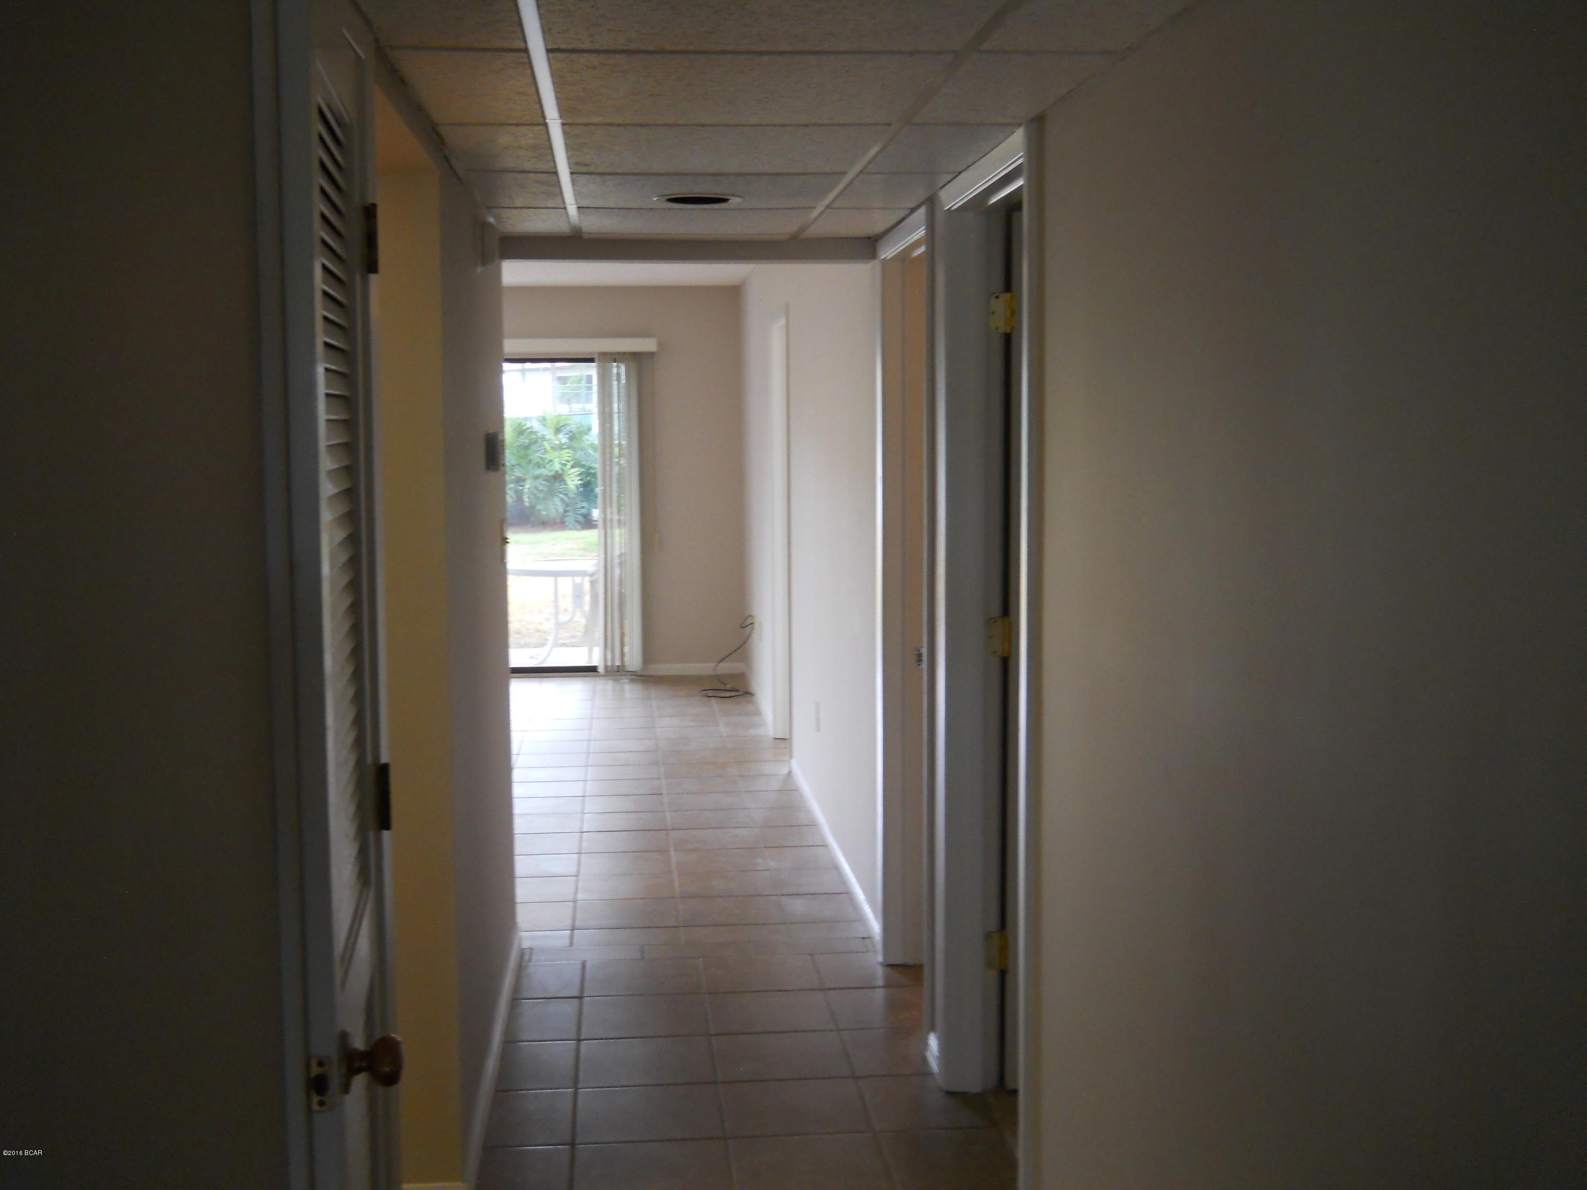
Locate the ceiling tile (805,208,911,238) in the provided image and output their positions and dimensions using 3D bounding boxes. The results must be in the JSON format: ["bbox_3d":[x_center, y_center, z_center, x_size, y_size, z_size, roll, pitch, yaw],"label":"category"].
[{"bbox_3d":[0.153,-1.019,4.633,0.224,0.018,0.610,-1,6,-6],"label":"ceiling tile"}]

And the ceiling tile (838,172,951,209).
[{"bbox_3d":[0.224,-0.960,4.000,0.217,0.020,0.584,-1,6,-6],"label":"ceiling tile"}]

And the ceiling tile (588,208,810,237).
[{"bbox_3d":[-0.271,-1.013,4.577,0.604,0.020,0.617,-1,6,-6],"label":"ceiling tile"}]

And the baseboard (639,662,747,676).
[{"bbox_3d":[-0.633,0.468,10.647,0.667,0.074,0.013,-1,6,-6],"label":"baseboard"}]

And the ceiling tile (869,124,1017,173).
[{"bbox_3d":[0.279,-0.900,3.418,0.224,0.018,0.610,-1,6,-6],"label":"ceiling tile"}]

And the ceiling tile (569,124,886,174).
[{"bbox_3d":[-0.150,-0.897,3.384,0.604,0.020,0.584,-1,6,-6],"label":"ceiling tile"}]

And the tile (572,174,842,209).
[{"bbox_3d":[-0.210,-0.954,3.972,0.604,0.020,0.584,-1,6,-6],"label":"tile"}]

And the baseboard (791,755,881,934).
[{"bbox_3d":[0.126,0.906,6.306,0.015,0.083,2.750,-1,6,-6],"label":"baseboard"}]

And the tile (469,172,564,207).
[{"bbox_3d":[-0.640,-0.944,3.939,0.215,0.018,0.608,-1,6,-6],"label":"tile"}]

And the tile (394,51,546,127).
[{"bbox_3d":[-0.516,-0.835,2.783,0.199,0.020,0.584,-1,6,-6],"label":"tile"}]

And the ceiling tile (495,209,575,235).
[{"bbox_3d":[-0.701,-1.002,4.532,0.215,0.018,0.591,-1,6,-6],"label":"ceiling tile"}]

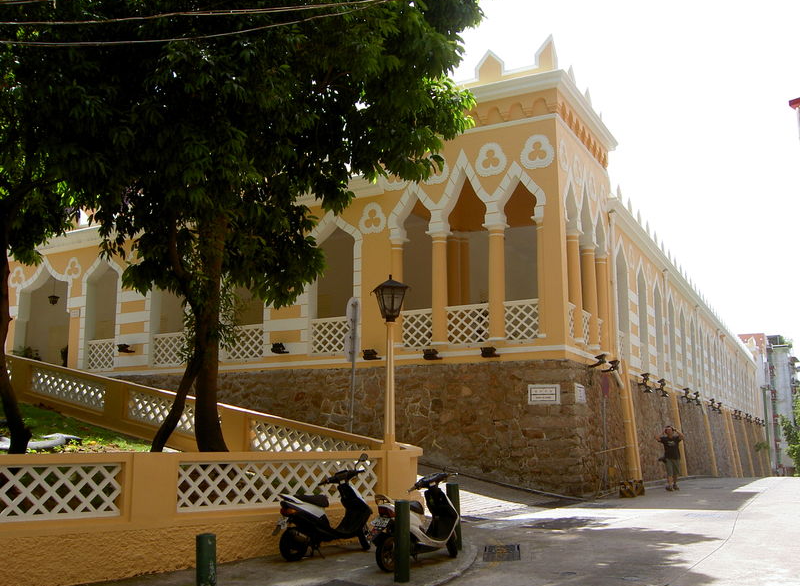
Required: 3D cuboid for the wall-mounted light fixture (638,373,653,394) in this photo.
[{"bbox_3d":[7.858,2.904,25.243,0.400,0.600,0.280,-6,-12,27],"label":"wall-mounted light fixture"}]

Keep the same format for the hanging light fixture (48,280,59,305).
[{"bbox_3d":[-12.470,-0.018,28.361,0.400,0.920,0.400,-5,-12,27],"label":"hanging light fixture"}]

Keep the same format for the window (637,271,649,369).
[{"bbox_3d":[8.350,0.887,27.084,0.220,3.650,1.500,-6,-12,27],"label":"window"}]

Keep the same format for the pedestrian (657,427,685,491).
[{"bbox_3d":[7.265,4.427,21.114,0.680,1.710,0.450,-4,-12,18],"label":"pedestrian"}]

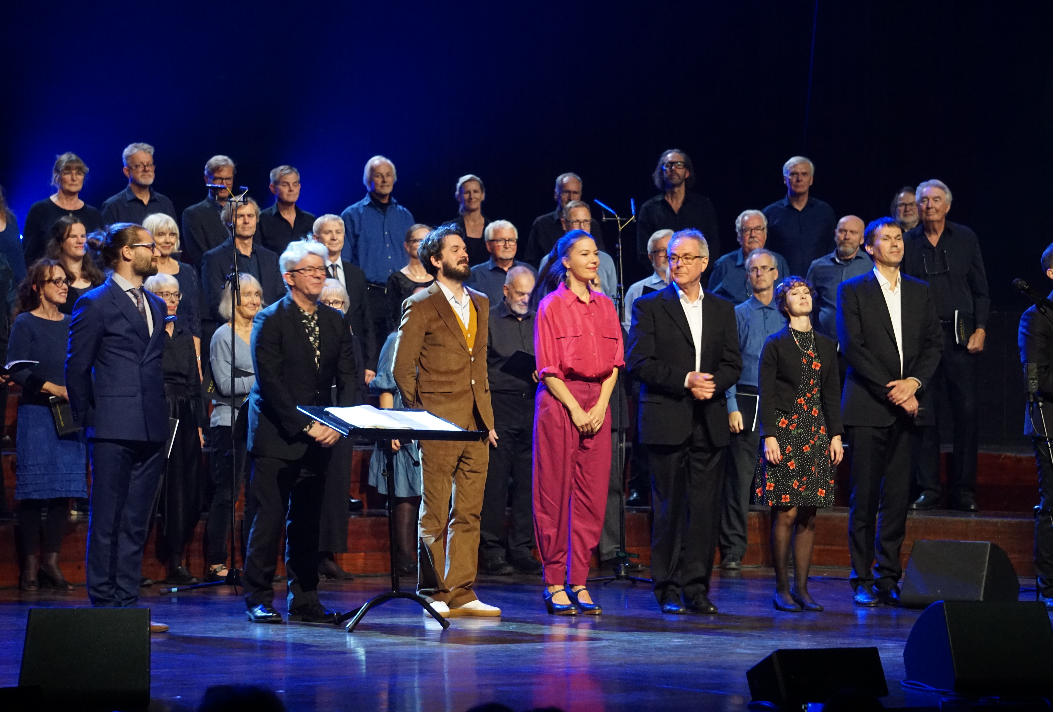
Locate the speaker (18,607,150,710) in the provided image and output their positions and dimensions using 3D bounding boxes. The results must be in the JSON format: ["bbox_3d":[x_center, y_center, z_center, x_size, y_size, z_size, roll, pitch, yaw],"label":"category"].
[{"bbox_3d":[-1.530,1.037,14.650,0.435,0.335,0.460,0,0,0],"label":"speaker"}]

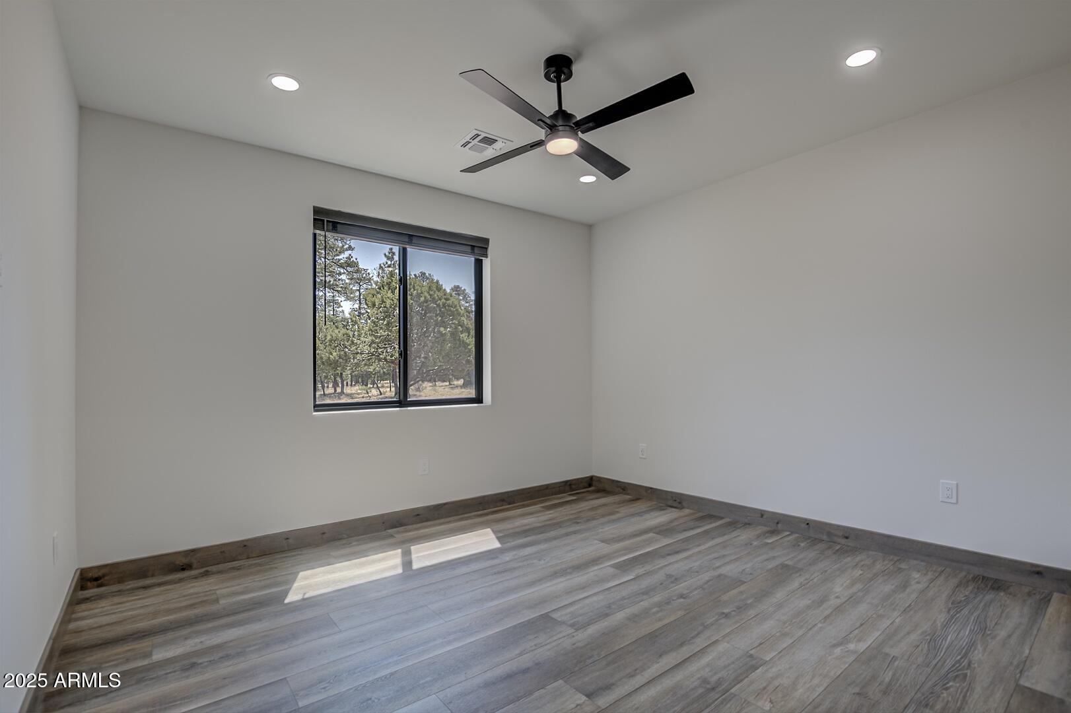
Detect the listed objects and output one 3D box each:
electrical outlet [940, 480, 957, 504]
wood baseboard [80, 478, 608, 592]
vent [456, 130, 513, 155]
[{"bbox_3d":[2.436,0.801,2.804,0.010,0.120,0.074,1,-3,-39],"label":"electrical outlet"},{"bbox_3d":[-0.985,1.276,3.815,3.877,0.128,0.020,1,-3,-37],"label":"wood baseboard"},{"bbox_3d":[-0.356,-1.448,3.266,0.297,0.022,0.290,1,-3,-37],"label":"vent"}]

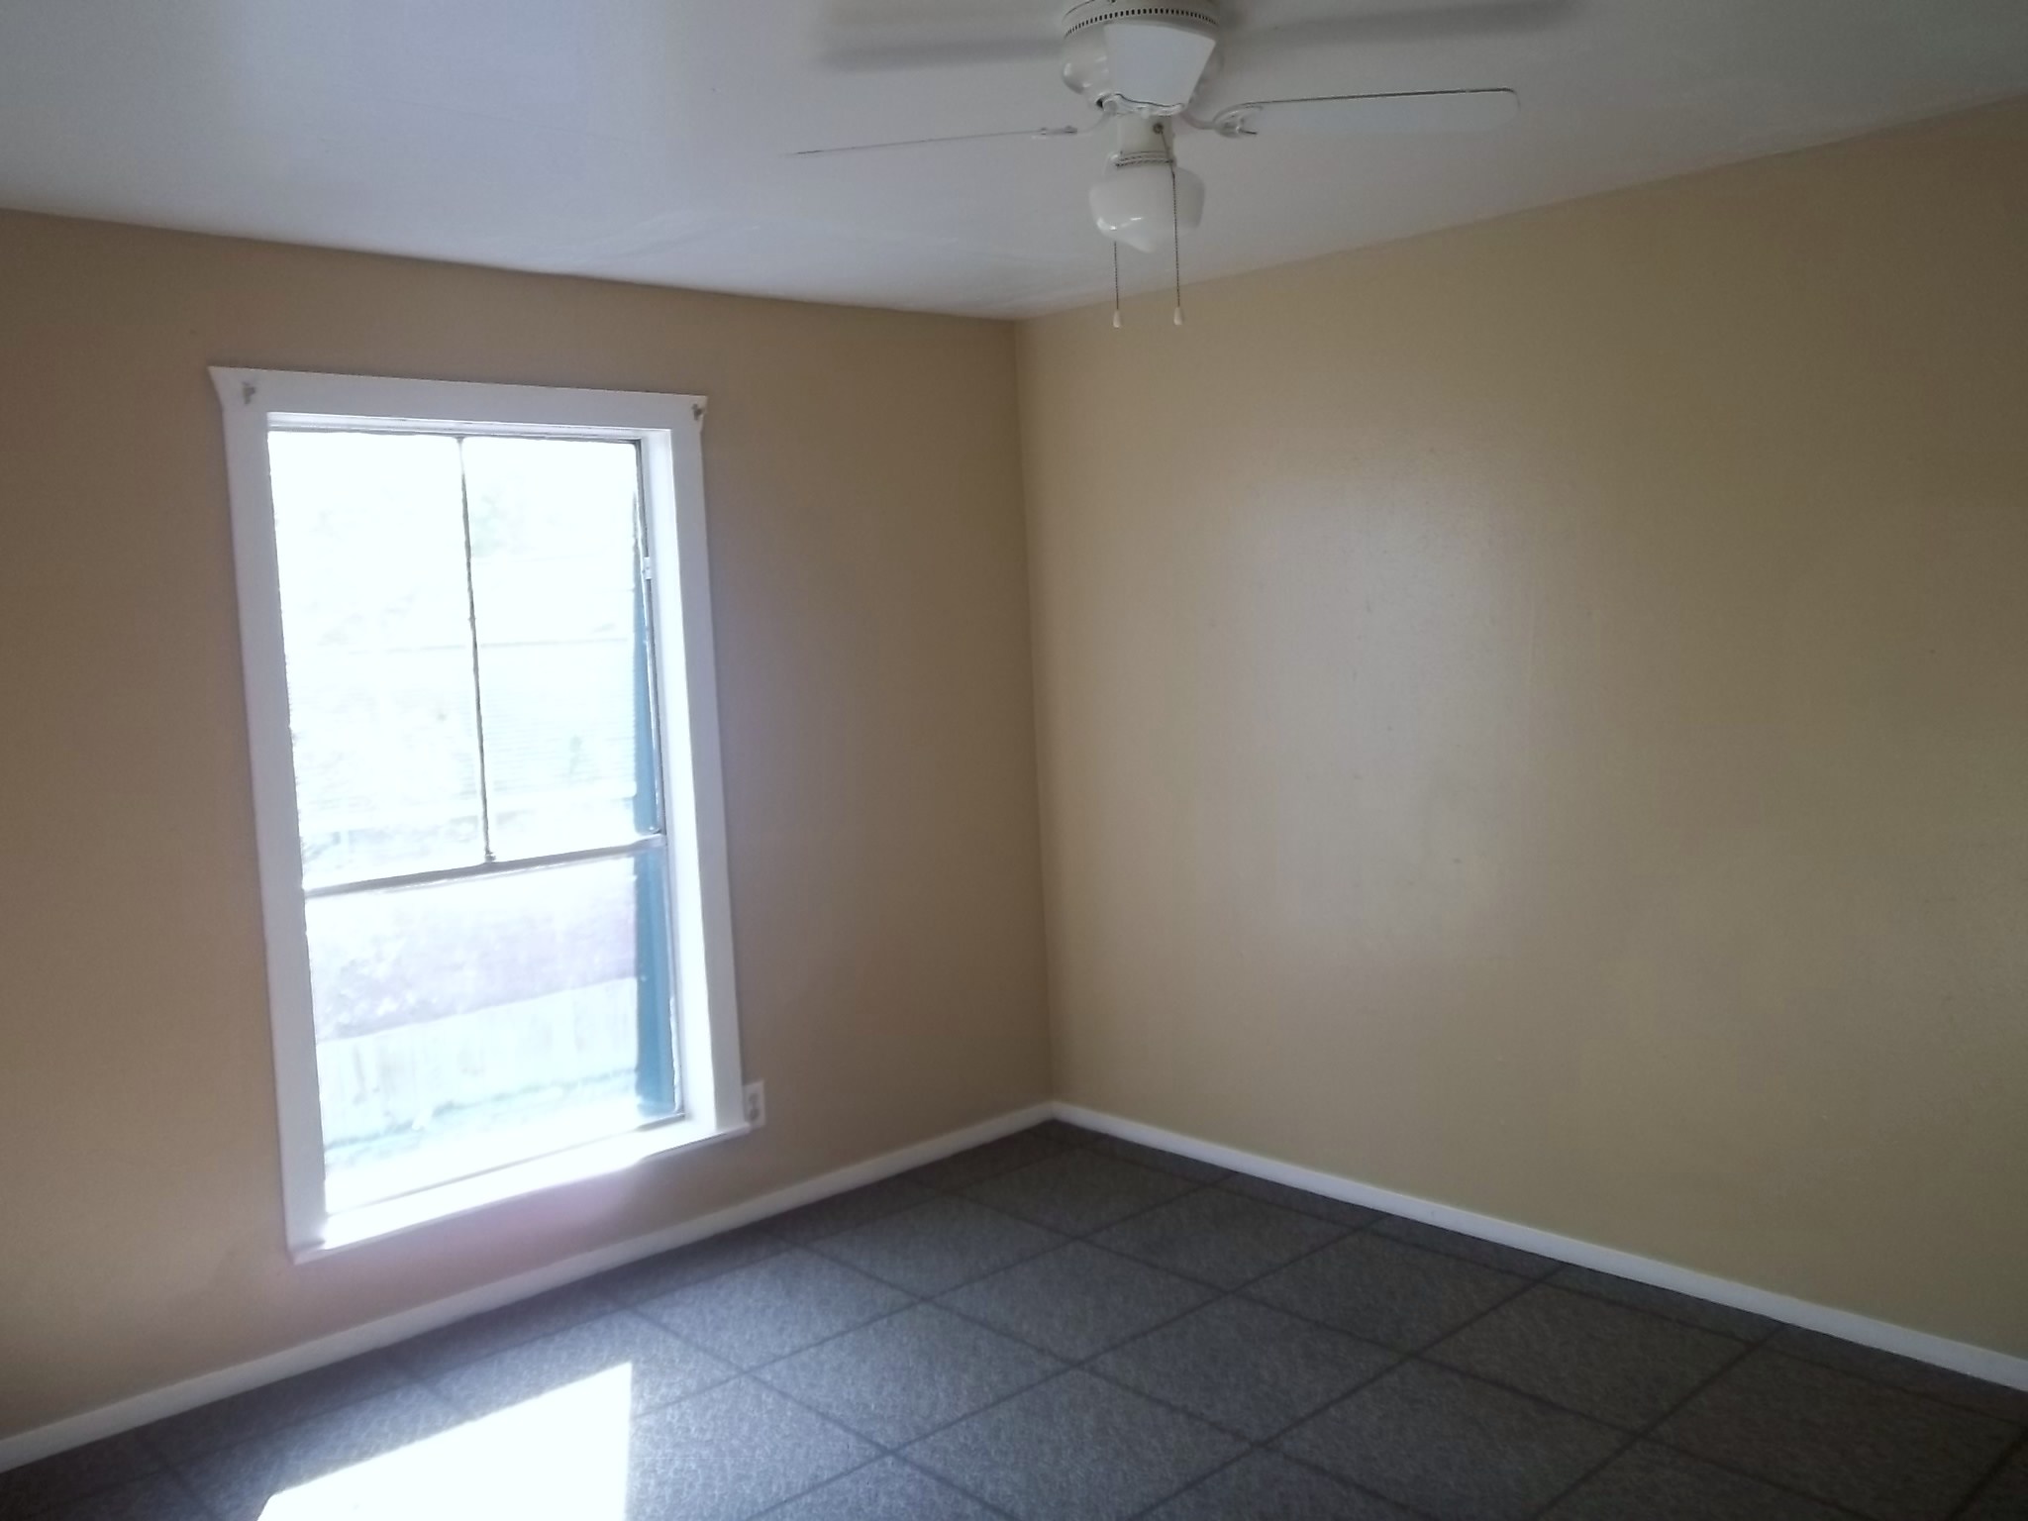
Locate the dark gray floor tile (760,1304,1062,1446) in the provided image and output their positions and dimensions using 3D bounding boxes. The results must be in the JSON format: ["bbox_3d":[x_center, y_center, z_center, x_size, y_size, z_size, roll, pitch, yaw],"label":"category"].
[{"bbox_3d":[-0.216,1.288,3.456,0.485,0.012,0.485,-7,7,-42],"label":"dark gray floor tile"}]

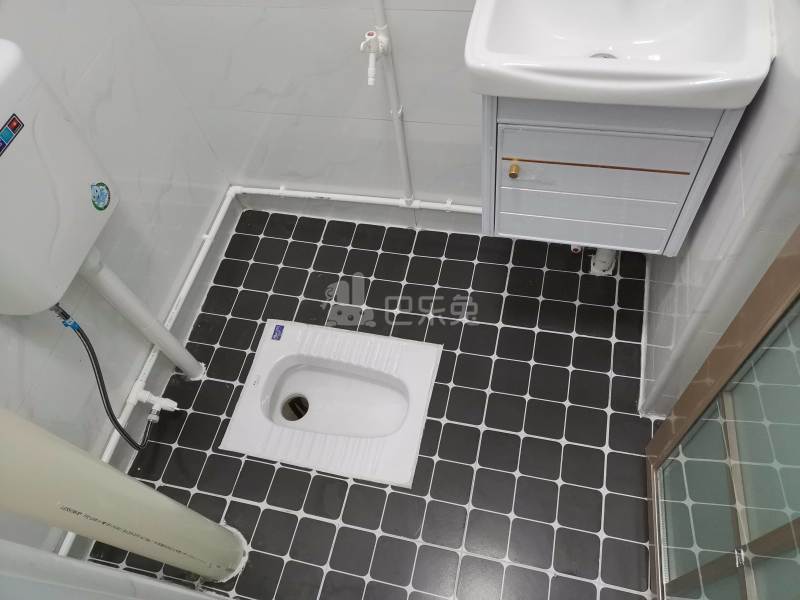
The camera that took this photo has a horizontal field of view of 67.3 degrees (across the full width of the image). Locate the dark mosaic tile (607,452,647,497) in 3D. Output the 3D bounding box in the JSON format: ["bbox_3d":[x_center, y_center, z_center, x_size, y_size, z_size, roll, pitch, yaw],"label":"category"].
[{"bbox_3d":[0.539,0.415,1.426,0.097,0.009,0.097,8,61,13],"label":"dark mosaic tile"}]

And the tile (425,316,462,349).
[{"bbox_3d":[0.125,0.097,1.693,0.097,0.008,0.097,7,61,14],"label":"tile"}]

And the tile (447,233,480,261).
[{"bbox_3d":[0.194,-0.159,1.836,0.097,0.010,0.097,7,60,14],"label":"tile"}]

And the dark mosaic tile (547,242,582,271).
[{"bbox_3d":[0.482,-0.121,1.756,0.096,0.008,0.096,8,61,14],"label":"dark mosaic tile"}]

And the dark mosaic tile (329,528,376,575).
[{"bbox_3d":[-0.109,0.593,1.421,0.096,0.008,0.096,8,61,14],"label":"dark mosaic tile"}]

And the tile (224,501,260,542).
[{"bbox_3d":[-0.398,0.552,1.494,0.096,0.008,0.096,8,61,14],"label":"tile"}]

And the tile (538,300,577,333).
[{"bbox_3d":[0.434,0.047,1.663,0.097,0.009,0.097,8,61,13],"label":"tile"}]

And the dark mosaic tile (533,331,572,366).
[{"bbox_3d":[0.416,0.134,1.620,0.097,0.010,0.097,7,60,14],"label":"dark mosaic tile"}]

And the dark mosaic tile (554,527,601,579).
[{"bbox_3d":[0.398,0.572,1.353,0.097,0.010,0.097,7,60,14],"label":"dark mosaic tile"}]

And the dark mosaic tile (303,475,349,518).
[{"bbox_3d":[-0.184,0.491,1.496,0.096,0.008,0.096,7,61,14],"label":"dark mosaic tile"}]

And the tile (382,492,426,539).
[{"bbox_3d":[0.010,0.521,1.447,0.097,0.010,0.097,7,60,14],"label":"tile"}]

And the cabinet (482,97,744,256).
[{"bbox_3d":[0.382,-0.358,1.168,0.392,0.406,0.328,7,61,14],"label":"cabinet"}]

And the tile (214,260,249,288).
[{"bbox_3d":[-0.531,-0.083,1.896,0.097,0.009,0.097,8,61,13],"label":"tile"}]

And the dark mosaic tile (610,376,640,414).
[{"bbox_3d":[0.571,0.243,1.522,0.067,0.009,0.096,8,60,14],"label":"dark mosaic tile"}]

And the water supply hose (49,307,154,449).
[{"bbox_3d":[-0.665,0.193,1.361,0.055,0.470,0.167,7,61,14],"label":"water supply hose"}]

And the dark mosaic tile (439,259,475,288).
[{"bbox_3d":[0.167,-0.074,1.779,0.097,0.009,0.097,8,61,13],"label":"dark mosaic tile"}]

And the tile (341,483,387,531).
[{"bbox_3d":[-0.086,0.508,1.471,0.097,0.010,0.097,7,60,14],"label":"tile"}]

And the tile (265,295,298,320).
[{"bbox_3d":[-0.360,0.033,1.808,0.097,0.010,0.097,7,60,14],"label":"tile"}]

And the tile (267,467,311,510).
[{"bbox_3d":[-0.280,0.478,1.519,0.096,0.008,0.096,8,61,14],"label":"tile"}]

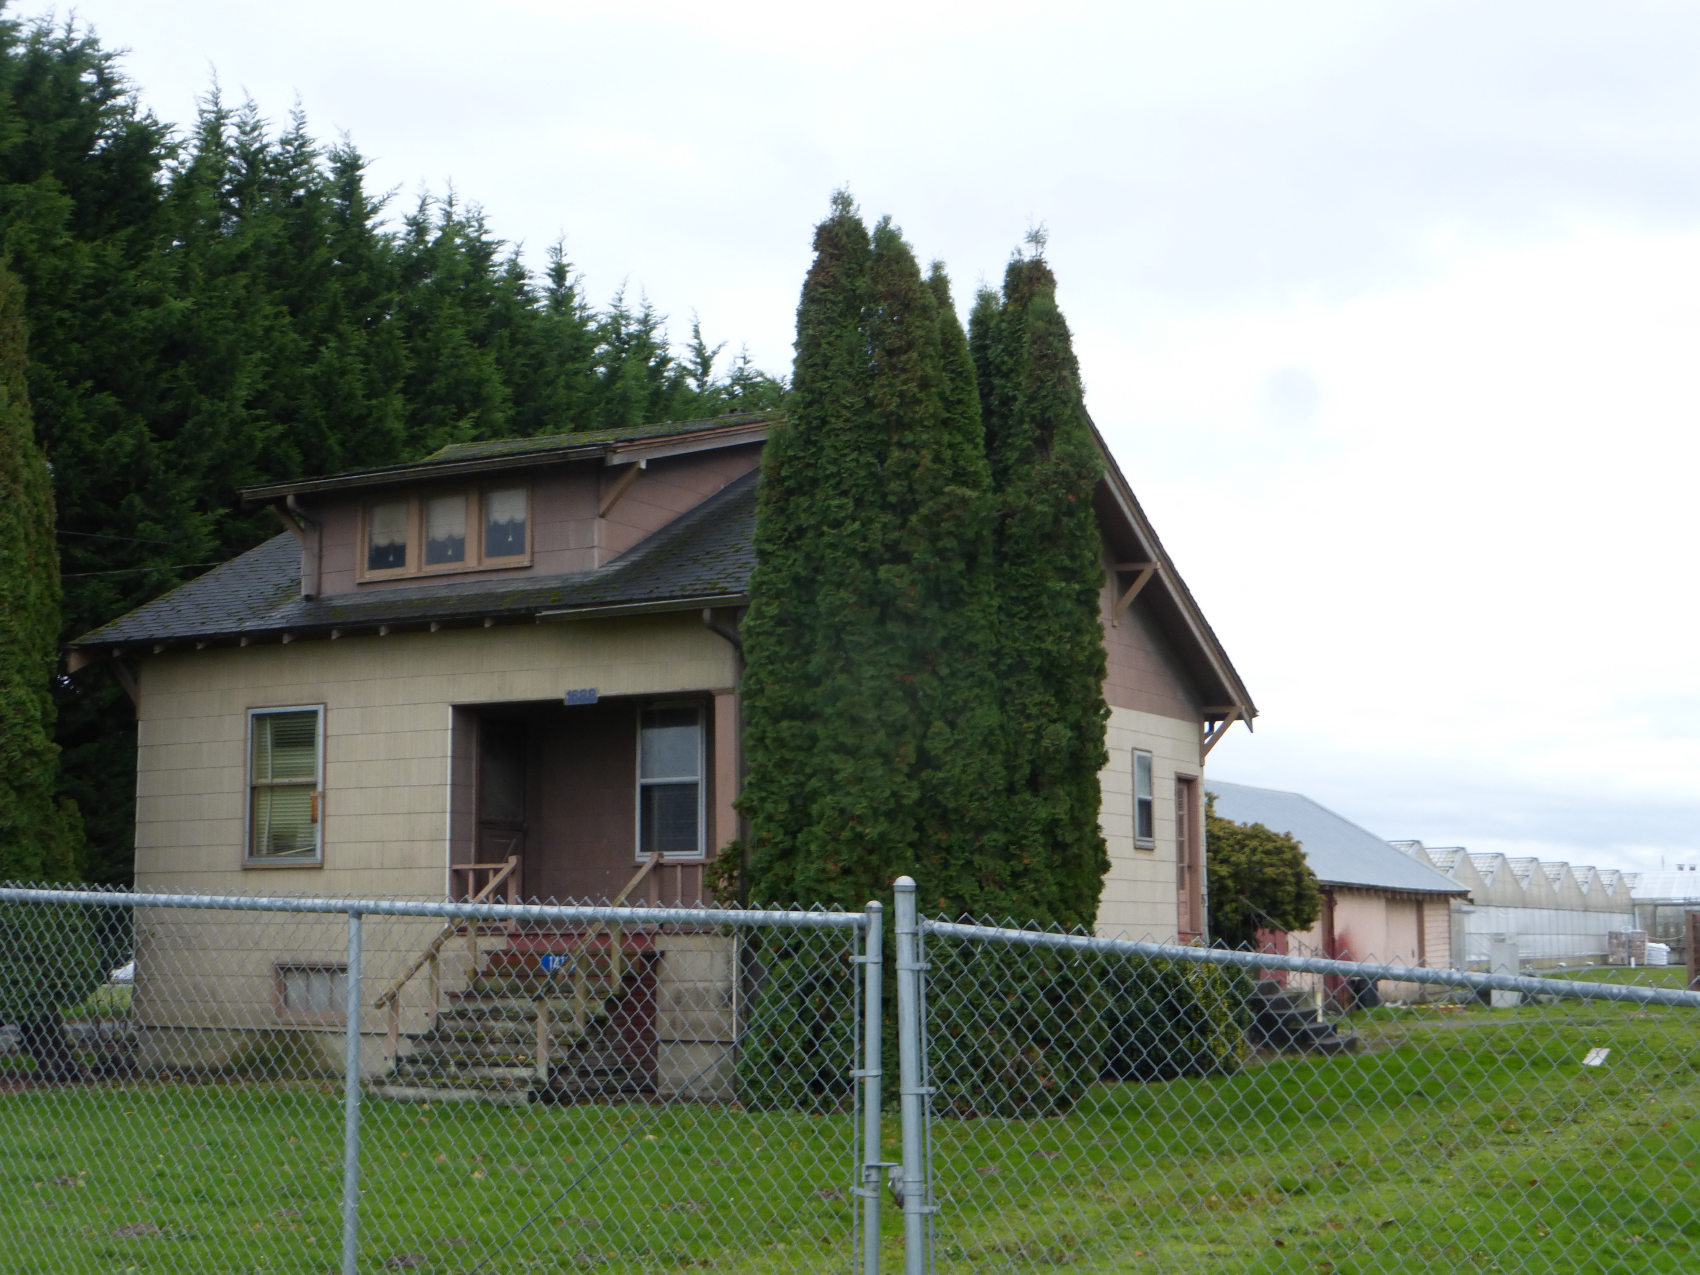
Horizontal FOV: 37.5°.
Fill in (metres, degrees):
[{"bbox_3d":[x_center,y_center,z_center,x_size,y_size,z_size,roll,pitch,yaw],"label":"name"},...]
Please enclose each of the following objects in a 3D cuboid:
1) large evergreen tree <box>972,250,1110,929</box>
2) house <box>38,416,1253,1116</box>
[{"bbox_3d":[1.597,0.367,21.750,1.300,7.350,1.400,-1,-7,4],"label":"large evergreen tree"},{"bbox_3d":[-1.408,1.097,30.469,8.450,7.970,13.650,-4,-8,28],"label":"house"}]

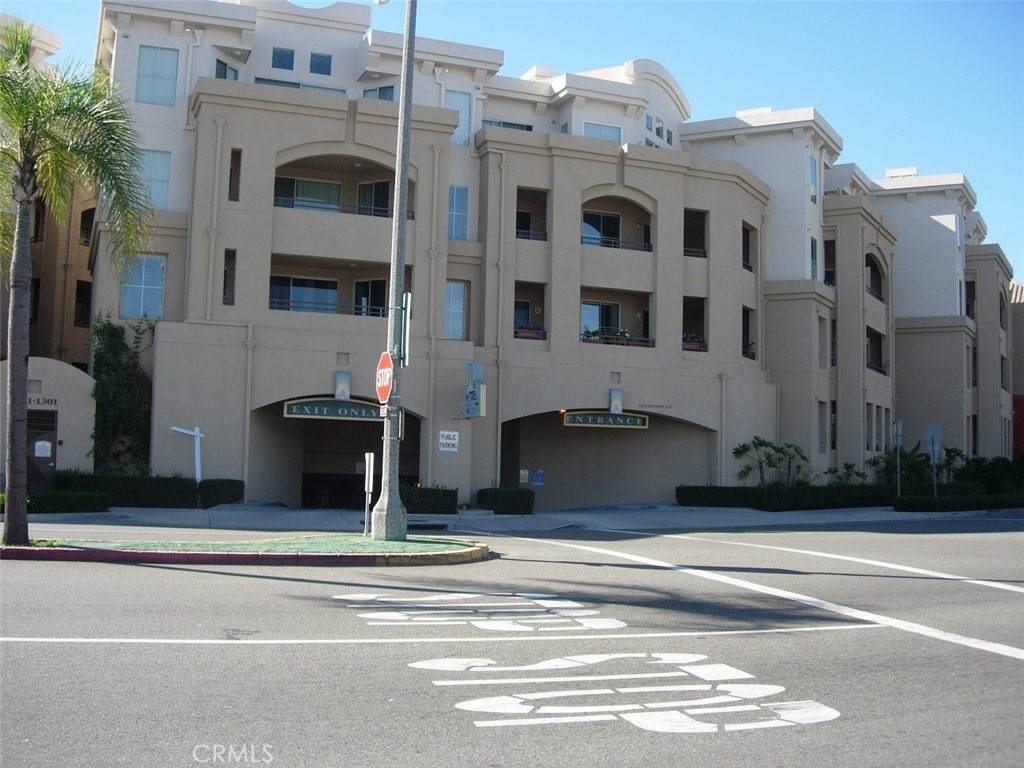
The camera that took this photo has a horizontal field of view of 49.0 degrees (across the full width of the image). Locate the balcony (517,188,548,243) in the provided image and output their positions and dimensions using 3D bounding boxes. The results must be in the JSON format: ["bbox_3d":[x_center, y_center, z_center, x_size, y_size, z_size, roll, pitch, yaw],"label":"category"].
[{"bbox_3d":[0.385,-5.284,35.963,1.067,1.673,1.400,3,-5,-21],"label":"balcony"}]

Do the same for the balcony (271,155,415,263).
[{"bbox_3d":[-5.233,-5.186,33.923,4.245,3.135,1.700,3,-5,-21],"label":"balcony"}]

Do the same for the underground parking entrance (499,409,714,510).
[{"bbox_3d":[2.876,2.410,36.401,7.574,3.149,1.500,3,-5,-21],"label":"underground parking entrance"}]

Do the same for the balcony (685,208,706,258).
[{"bbox_3d":[5.848,-4.962,38.071,0.857,1.621,1.400,3,-5,-21],"label":"balcony"}]

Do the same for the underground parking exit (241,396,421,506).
[{"bbox_3d":[-5.373,2.024,33.317,5.088,3.231,1.700,3,-5,-21],"label":"underground parking exit"}]

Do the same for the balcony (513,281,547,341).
[{"bbox_3d":[0.310,-2.236,35.700,1.076,1.807,1.400,3,-5,-21],"label":"balcony"}]

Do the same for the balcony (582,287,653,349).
[{"bbox_3d":[3.129,-2.089,36.790,2.592,1.846,1.400,3,-5,-21],"label":"balcony"}]

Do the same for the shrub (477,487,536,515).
[{"bbox_3d":[-0.203,3.381,32.649,1.316,0.766,1.300,3,-5,-21],"label":"shrub"}]

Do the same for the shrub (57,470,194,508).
[{"bbox_3d":[-10.216,2.843,29.911,3.425,0.868,1.000,3,-5,-21],"label":"shrub"}]

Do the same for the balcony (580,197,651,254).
[{"bbox_3d":[3.160,-5.178,37.038,2.555,1.773,1.400,3,-5,-21],"label":"balcony"}]

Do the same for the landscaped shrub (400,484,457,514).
[{"bbox_3d":[-2.431,3.267,31.734,1.419,0.786,1.200,3,-5,-21],"label":"landscaped shrub"}]

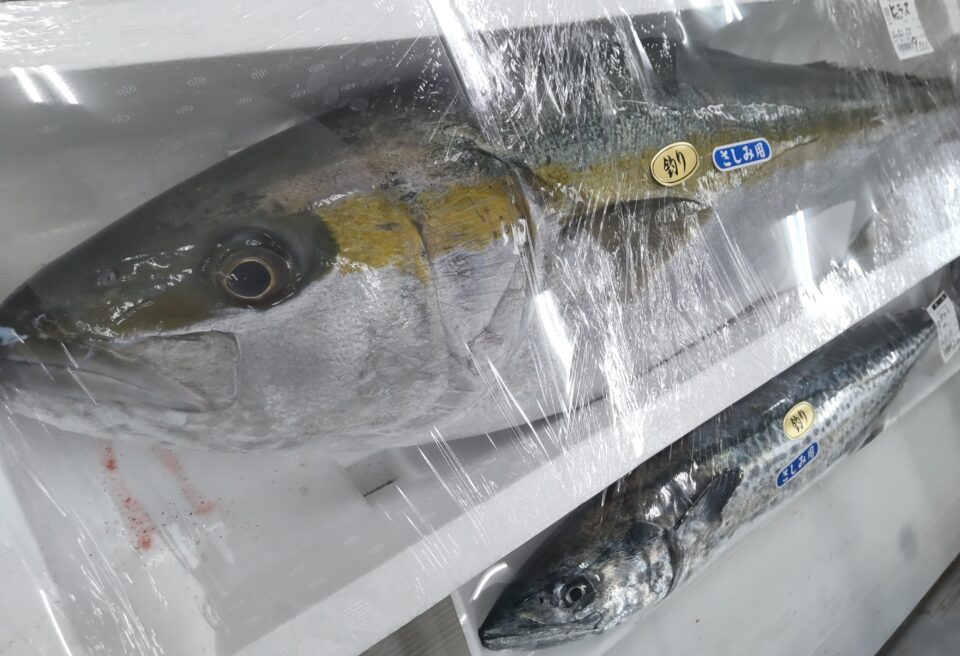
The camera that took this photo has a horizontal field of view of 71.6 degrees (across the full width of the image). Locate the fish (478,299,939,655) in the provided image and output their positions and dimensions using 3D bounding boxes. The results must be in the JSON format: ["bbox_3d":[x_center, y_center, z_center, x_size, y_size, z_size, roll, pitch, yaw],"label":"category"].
[{"bbox_3d":[0.266,0.071,0.556,0.676,0.068,0.112,-22,99,-32],"label":"fish"}]

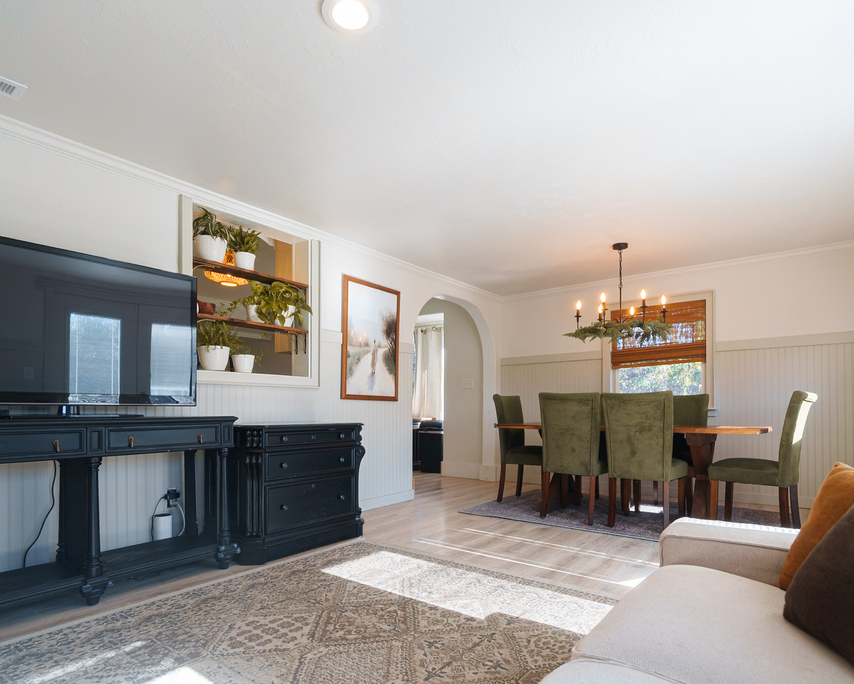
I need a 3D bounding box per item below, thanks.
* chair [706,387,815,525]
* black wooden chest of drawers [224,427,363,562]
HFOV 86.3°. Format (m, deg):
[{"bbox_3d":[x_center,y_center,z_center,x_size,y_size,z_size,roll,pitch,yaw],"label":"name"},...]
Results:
[{"bbox_3d":[2.520,0.895,3.450,0.590,1.030,0.470,-6,-8,41],"label":"chair"},{"bbox_3d":[-0.956,0.972,3.213,0.580,0.830,0.930,-6,-9,40],"label":"black wooden chest of drawers"}]

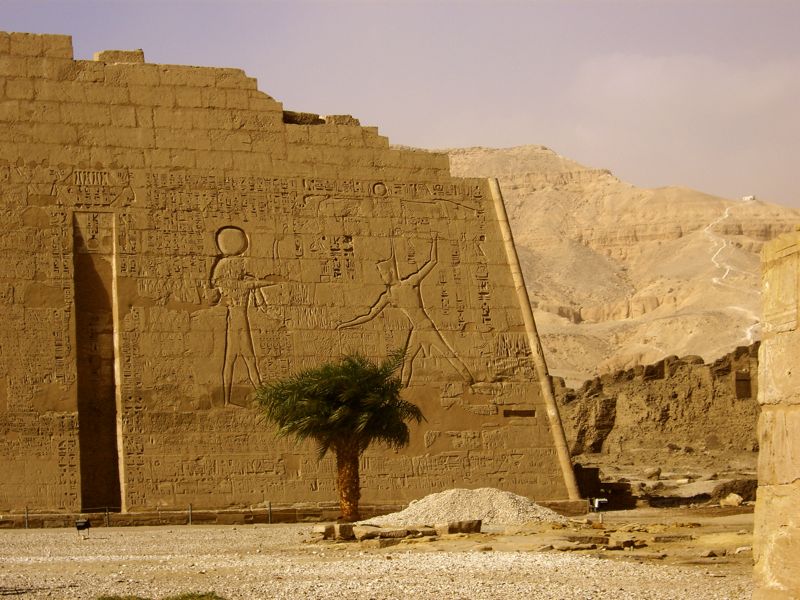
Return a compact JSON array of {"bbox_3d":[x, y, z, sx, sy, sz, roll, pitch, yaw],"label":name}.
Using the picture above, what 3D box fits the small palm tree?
[{"bbox_3d":[-2.232,4.999,66.500,6.000,6.350,6.000,-1,-6,0],"label":"small palm tree"}]

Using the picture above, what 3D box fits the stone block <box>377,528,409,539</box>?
[{"bbox_3d":[-0.182,6.052,46.800,0.740,0.200,0.500,1,-6,-18],"label":"stone block"}]

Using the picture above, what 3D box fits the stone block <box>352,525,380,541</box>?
[{"bbox_3d":[-0.860,5.972,46.300,0.580,0.380,0.550,1,-6,-18],"label":"stone block"}]

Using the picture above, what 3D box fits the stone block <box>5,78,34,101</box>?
[{"bbox_3d":[-14.977,-8.170,70.853,1.061,0.851,0.900,1,-6,-18],"label":"stone block"}]

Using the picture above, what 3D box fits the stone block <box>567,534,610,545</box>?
[{"bbox_3d":[4.392,5.585,42.000,0.950,0.200,0.600,1,-6,-18],"label":"stone block"}]

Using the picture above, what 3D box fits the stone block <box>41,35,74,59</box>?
[{"bbox_3d":[-13.723,-10.002,71.859,1.241,0.976,0.900,1,-6,-18],"label":"stone block"}]

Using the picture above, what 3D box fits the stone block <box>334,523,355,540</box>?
[{"bbox_3d":[-1.422,5.949,46.200,0.400,0.400,0.450,1,-6,-18],"label":"stone block"}]

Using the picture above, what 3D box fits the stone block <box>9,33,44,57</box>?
[{"bbox_3d":[-14.865,-10.039,71.490,1.287,0.950,0.900,1,-6,-18],"label":"stone block"}]

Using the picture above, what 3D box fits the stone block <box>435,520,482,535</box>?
[{"bbox_3d":[1.614,6.222,49.300,0.950,0.330,0.950,1,-6,-18],"label":"stone block"}]

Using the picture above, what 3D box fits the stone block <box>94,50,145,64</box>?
[{"bbox_3d":[-11.318,-9.670,72.826,1.712,0.535,1.200,1,-6,-18],"label":"stone block"}]

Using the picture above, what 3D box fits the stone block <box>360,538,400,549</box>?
[{"bbox_3d":[-0.459,5.881,43.500,0.500,0.200,1.250,1,-6,-18],"label":"stone block"}]

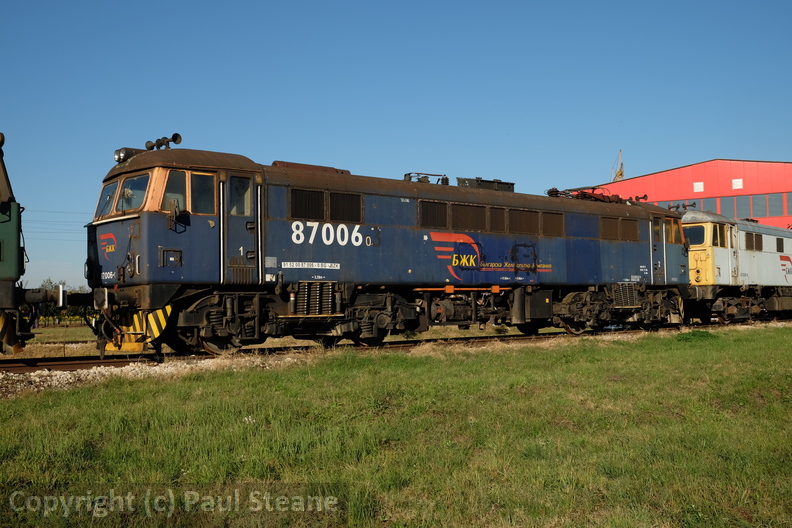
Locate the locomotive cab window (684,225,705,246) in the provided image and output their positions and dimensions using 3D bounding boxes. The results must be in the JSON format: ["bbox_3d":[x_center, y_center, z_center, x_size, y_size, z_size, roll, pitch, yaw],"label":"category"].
[{"bbox_3d":[9.229,-0.859,24.725,0.950,0.640,0.080,-5,-18,44],"label":"locomotive cab window"}]

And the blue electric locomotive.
[{"bbox_3d":[1.486,-0.213,18.757,17.600,3.980,2.680,1,-4,-41],"label":"blue electric locomotive"}]

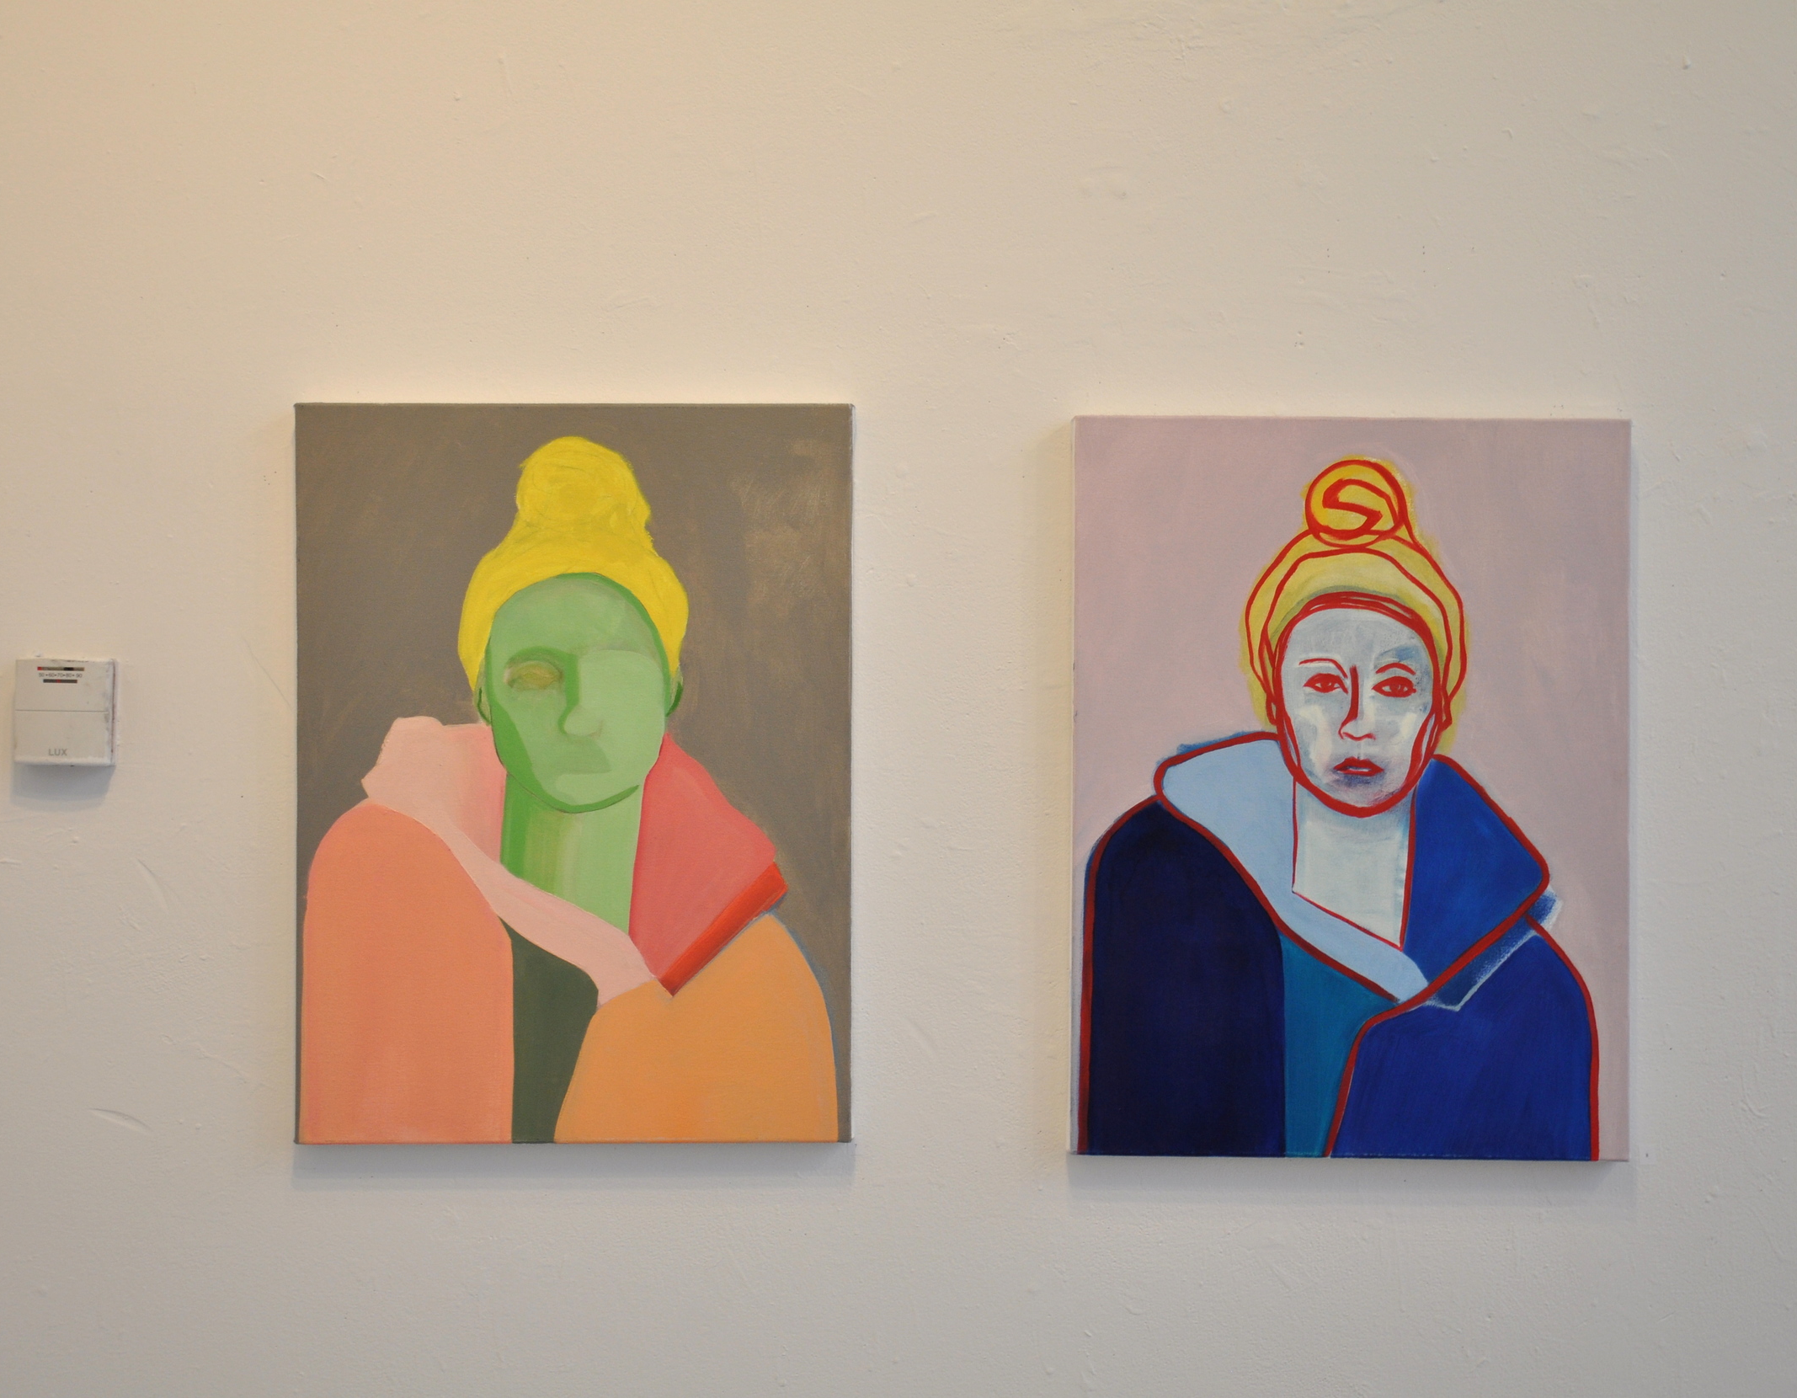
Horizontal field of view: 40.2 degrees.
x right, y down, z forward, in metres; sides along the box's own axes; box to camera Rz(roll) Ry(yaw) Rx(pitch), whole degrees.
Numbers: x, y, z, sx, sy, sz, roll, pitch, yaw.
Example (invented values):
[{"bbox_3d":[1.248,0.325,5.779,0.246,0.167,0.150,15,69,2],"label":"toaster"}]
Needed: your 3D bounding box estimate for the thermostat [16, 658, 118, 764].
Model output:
[{"bbox_3d":[-0.690,0.011,2.039,0.079,0.086,0.031,1,0,0],"label":"thermostat"}]

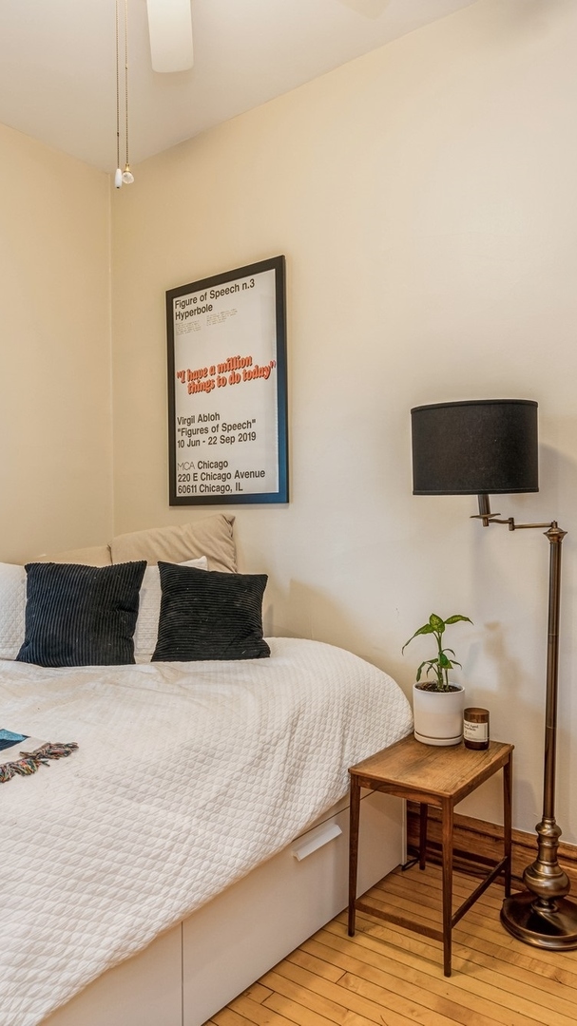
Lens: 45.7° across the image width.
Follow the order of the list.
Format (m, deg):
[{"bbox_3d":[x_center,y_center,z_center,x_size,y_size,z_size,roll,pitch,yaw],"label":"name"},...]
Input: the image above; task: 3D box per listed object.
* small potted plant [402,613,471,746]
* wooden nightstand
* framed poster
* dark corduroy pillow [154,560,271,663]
[{"bbox_3d":[0.479,0.526,2.205,0.215,0.403,0.200,0,0,12],"label":"small potted plant"},{"bbox_3d":[0.435,0.957,2.012,0.299,0.455,0.468,0,0,38],"label":"wooden nightstand"},{"bbox_3d":[-0.271,-0.528,2.938,0.690,0.988,0.025,0,0,38],"label":"framed poster"},{"bbox_3d":[-0.294,0.378,2.590,0.430,0.400,0.140,0,-30,-12],"label":"dark corduroy pillow"}]

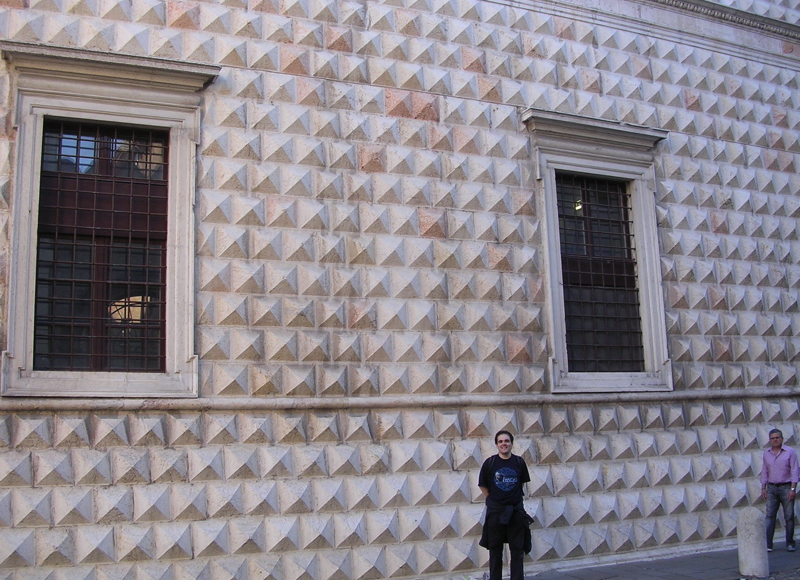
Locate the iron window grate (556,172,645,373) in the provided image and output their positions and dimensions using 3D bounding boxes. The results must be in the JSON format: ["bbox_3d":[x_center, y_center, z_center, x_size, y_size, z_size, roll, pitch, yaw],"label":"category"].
[{"bbox_3d":[2.724,-0.215,12.089,1.345,2.710,0.200,3,-11,-25],"label":"iron window grate"}]

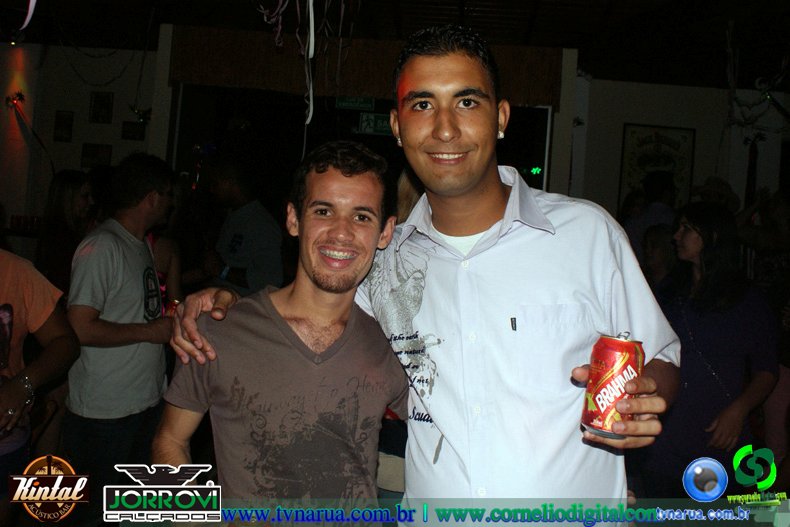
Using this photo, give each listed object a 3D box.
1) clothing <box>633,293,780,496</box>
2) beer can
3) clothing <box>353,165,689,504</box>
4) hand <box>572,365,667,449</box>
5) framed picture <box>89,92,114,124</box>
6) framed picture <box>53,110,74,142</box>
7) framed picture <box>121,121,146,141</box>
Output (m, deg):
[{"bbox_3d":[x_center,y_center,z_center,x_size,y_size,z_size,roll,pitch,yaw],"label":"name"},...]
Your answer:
[{"bbox_3d":[1.119,0.443,2.350,0.470,0.700,0.320,5,0,33],"label":"clothing"},{"bbox_3d":[0.286,0.159,0.858,0.066,0.122,0.066,10,-2,11],"label":"beer can"},{"bbox_3d":[0.150,0.205,1.070,0.560,0.720,0.330,-2,-2,9],"label":"clothing"},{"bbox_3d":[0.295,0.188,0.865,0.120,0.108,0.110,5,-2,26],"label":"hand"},{"bbox_3d":[-2.117,-1.122,4.750,0.161,0.222,0.025,4,-2,4],"label":"framed picture"},{"bbox_3d":[-2.386,-0.988,4.750,0.130,0.219,0.025,4,-2,4],"label":"framed picture"},{"bbox_3d":[-1.884,-0.955,4.750,0.166,0.130,0.025,4,-2,4],"label":"framed picture"}]

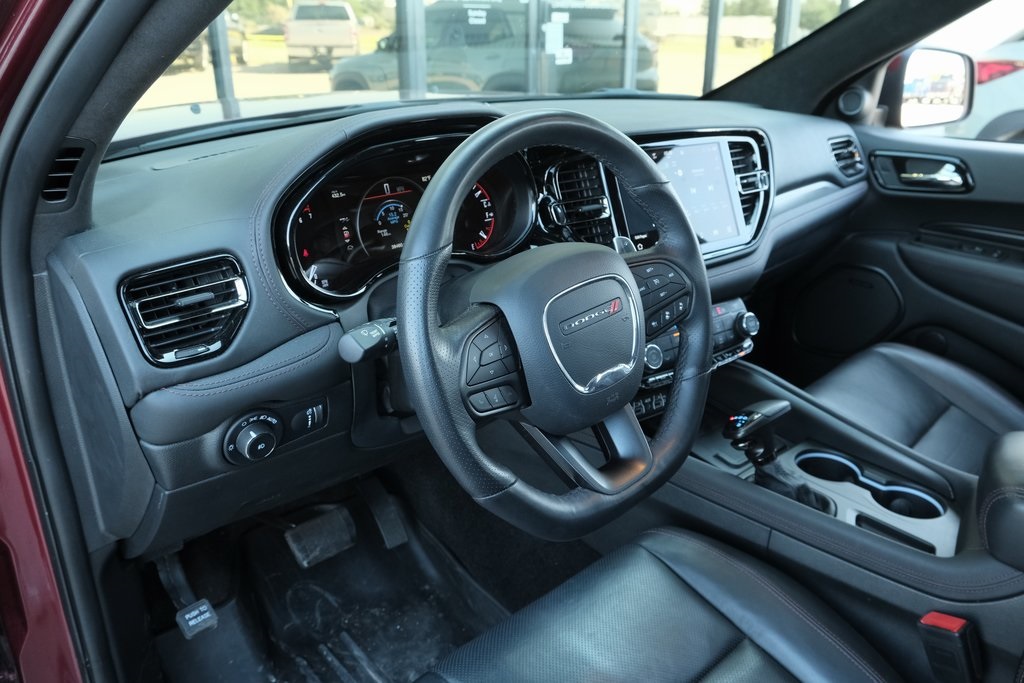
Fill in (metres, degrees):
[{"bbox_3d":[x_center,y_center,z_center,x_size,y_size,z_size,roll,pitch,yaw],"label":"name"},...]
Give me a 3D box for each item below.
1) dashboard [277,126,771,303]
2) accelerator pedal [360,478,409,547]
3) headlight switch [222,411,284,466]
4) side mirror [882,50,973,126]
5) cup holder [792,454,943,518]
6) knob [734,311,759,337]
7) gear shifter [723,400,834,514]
[{"bbox_3d":[0.078,-0.171,0.939,0.790,0.185,0.120,-19,15,-39],"label":"dashboard"},{"bbox_3d":[-0.227,0.297,1.360,0.043,0.130,0.030,-19,-8,-39],"label":"accelerator pedal"},{"bbox_3d":[-0.244,0.095,0.729,0.061,0.061,0.032,-14,20,-31],"label":"headlight switch"},{"bbox_3d":[0.882,-0.550,1.674,0.235,0.172,0.110,-15,26,-32],"label":"side mirror"},{"bbox_3d":[0.453,0.210,0.988,0.085,0.070,0.183,-19,29,-39],"label":"cup holder"},{"bbox_3d":[0.349,-0.029,1.148,0.036,0.036,0.024,-19,17,-39],"label":"knob"},{"bbox_3d":[0.340,0.134,0.963,0.068,0.120,0.150,-19,29,-39],"label":"gear shifter"}]

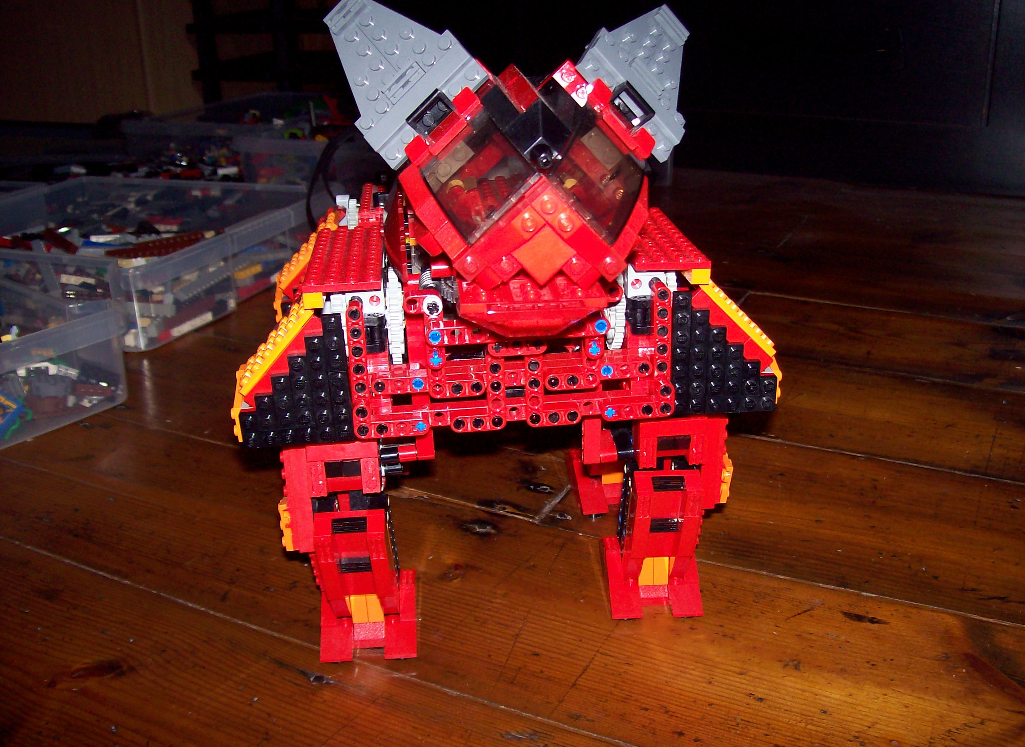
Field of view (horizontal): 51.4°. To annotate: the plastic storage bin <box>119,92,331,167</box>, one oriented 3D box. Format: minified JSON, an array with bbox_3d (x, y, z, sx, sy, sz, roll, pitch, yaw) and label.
[{"bbox_3d":[-0.423,-0.419,1.864,0.330,0.088,0.350,9,24,24],"label":"plastic storage bin"}]

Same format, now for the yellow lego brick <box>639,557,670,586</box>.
[{"bbox_3d":[0.076,0.104,0.581,0.016,0.018,0.013,-3,22,-3],"label":"yellow lego brick"}]

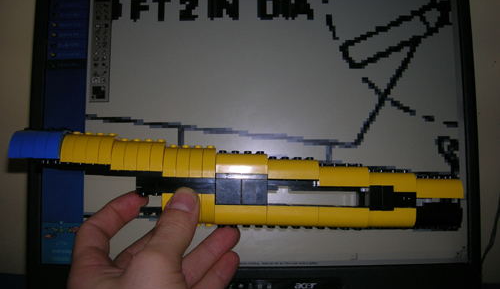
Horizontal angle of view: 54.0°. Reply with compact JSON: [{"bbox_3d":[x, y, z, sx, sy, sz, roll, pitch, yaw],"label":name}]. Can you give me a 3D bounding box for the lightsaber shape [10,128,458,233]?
[{"bbox_3d":[-0.005,0.024,0.328,0.289,0.060,0.048,2,-5,-1],"label":"lightsaber shape"}]

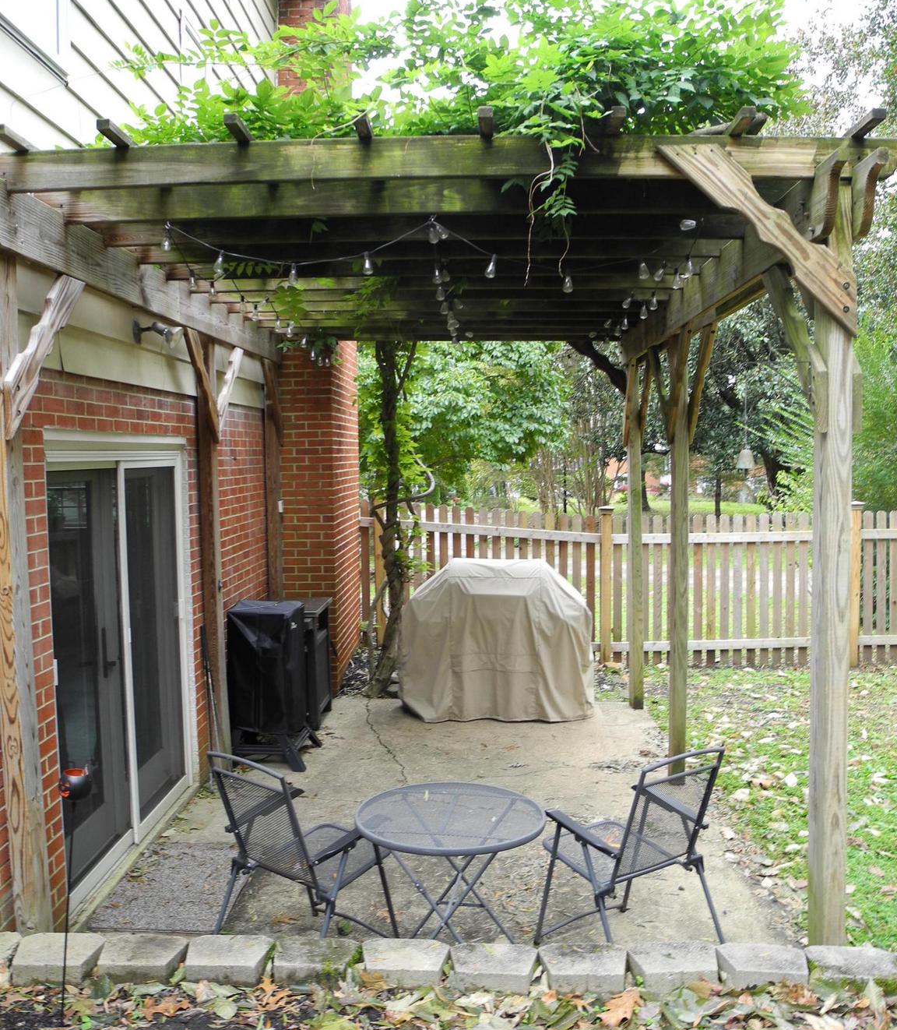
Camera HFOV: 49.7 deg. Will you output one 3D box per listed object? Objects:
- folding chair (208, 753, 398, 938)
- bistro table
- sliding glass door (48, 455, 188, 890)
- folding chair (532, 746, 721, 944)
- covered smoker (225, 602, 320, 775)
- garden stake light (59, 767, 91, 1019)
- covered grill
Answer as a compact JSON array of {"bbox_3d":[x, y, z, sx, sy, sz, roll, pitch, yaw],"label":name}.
[{"bbox_3d":[-0.576,1.346,3.857,0.560,0.885,0.610,2,5,39],"label":"folding chair"},{"bbox_3d":[0.013,1.454,3.635,0.710,0.680,0.710,-1,4,1],"label":"bistro table"},{"bbox_3d":[-1.655,0.652,4.917,0.120,1.970,1.880,-1,4,1],"label":"sliding glass door"},{"bbox_3d":[0.725,1.327,3.857,0.560,0.885,0.610,-3,5,-34],"label":"folding chair"},{"bbox_3d":[-1.179,1.115,6.469,0.500,1.040,0.500,-1,4,1],"label":"covered smoker"},{"bbox_3d":[-1.145,1.172,2.948,0.100,0.820,0.100,6,4,24],"label":"garden stake light"},{"bbox_3d":[0.373,0.955,7.573,1.480,1.180,0.660,-1,4,1],"label":"covered grill"}]

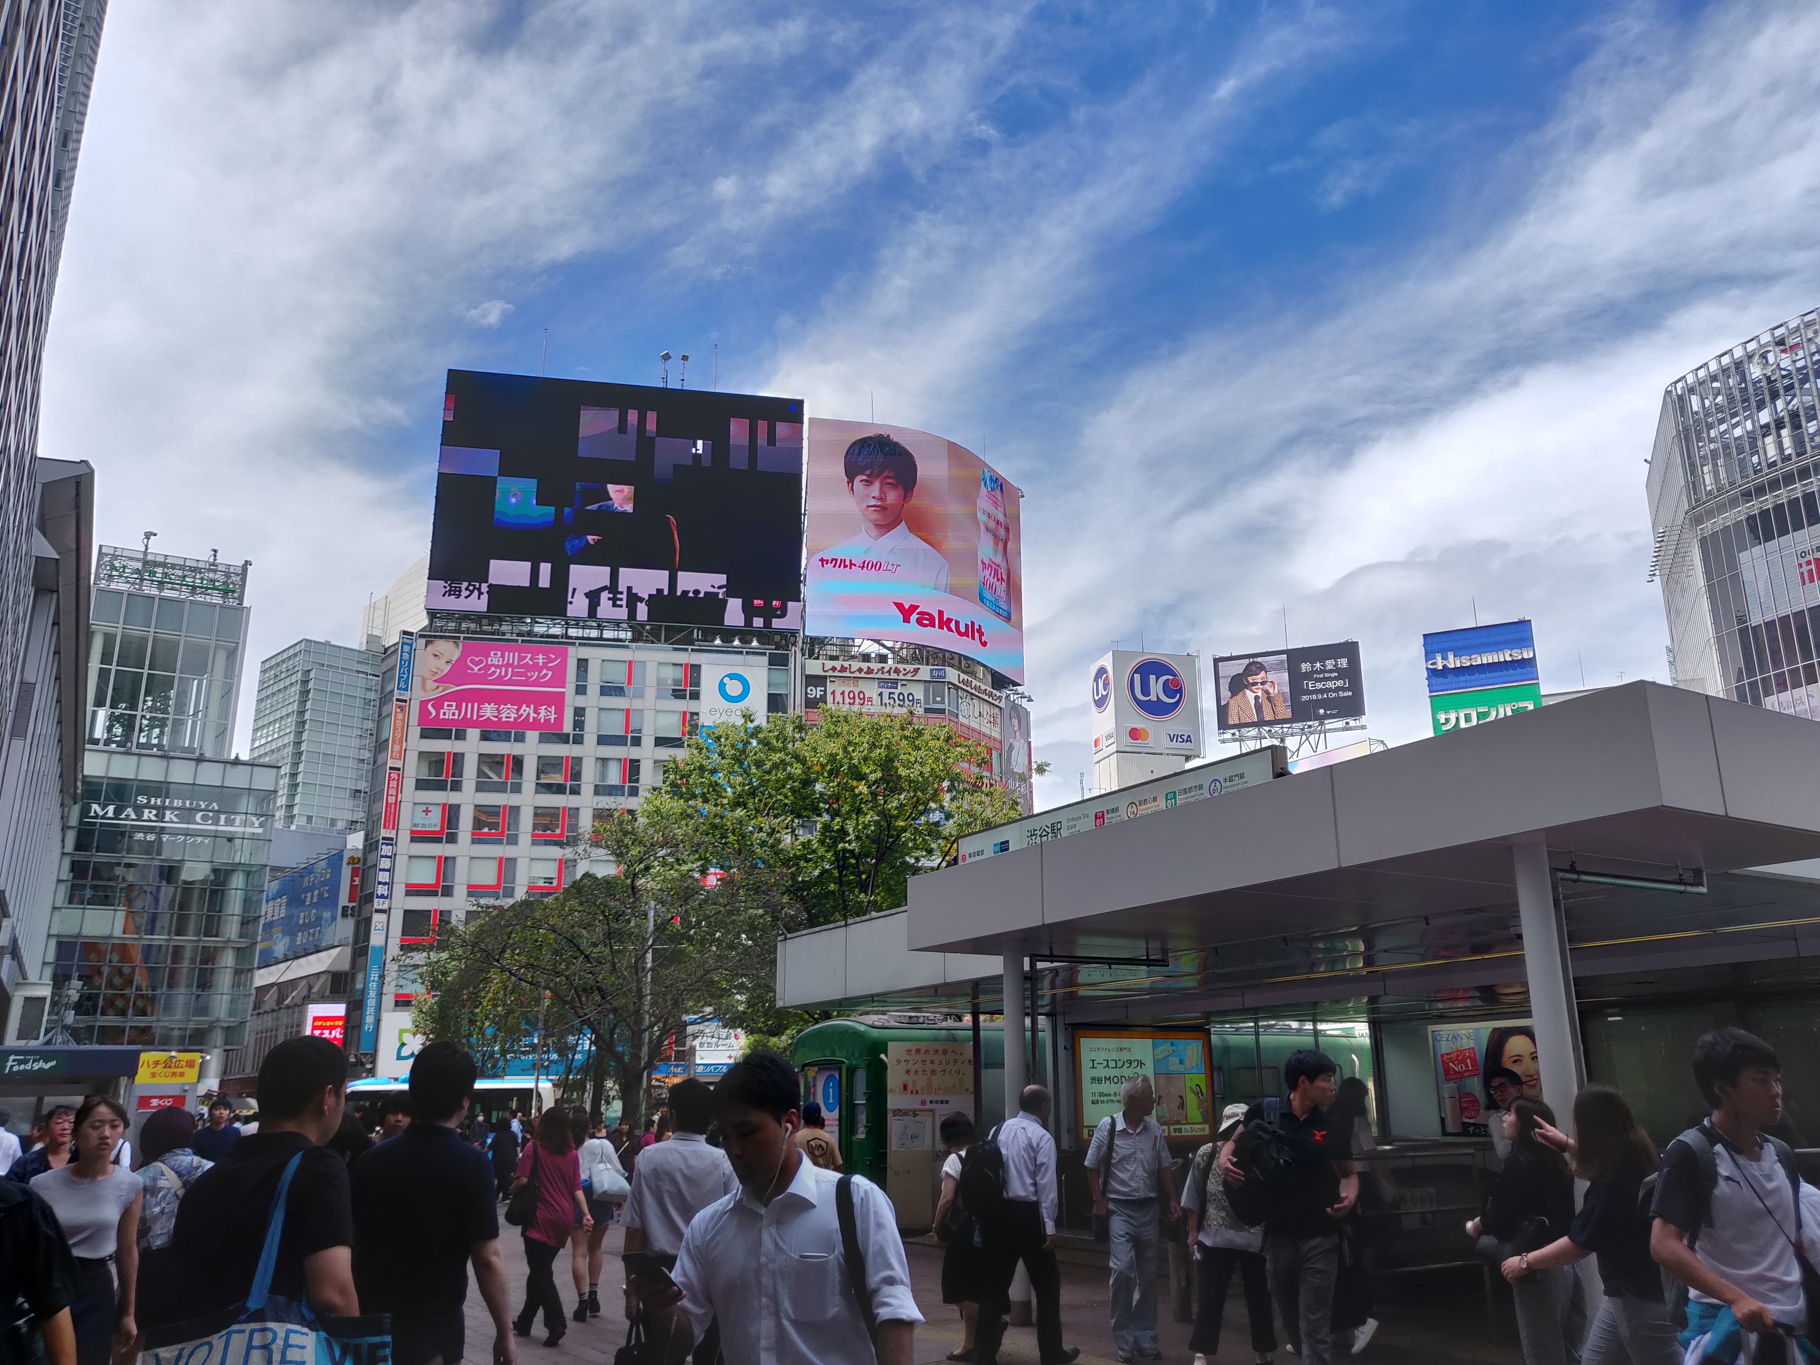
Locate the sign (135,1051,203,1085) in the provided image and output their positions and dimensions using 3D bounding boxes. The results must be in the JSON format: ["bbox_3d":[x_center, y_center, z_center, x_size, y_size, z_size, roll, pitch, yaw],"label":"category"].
[{"bbox_3d":[-17.127,8.922,30.381,1.261,0.655,0.120,6,-18,-21],"label":"sign"}]

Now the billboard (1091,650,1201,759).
[{"bbox_3d":[27.845,3.350,154.560,10.343,11.879,6.380,4,-17,-13],"label":"billboard"}]

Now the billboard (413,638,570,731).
[{"bbox_3d":[-26.835,0.273,85.086,9.055,5.711,0.300,3,-17,-11],"label":"billboard"}]

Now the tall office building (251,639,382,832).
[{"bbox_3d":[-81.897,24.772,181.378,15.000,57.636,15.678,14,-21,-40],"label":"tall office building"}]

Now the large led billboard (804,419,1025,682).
[{"bbox_3d":[1.785,-9.638,97.796,20.777,16.600,4.331,11,-20,-35],"label":"large led billboard"}]

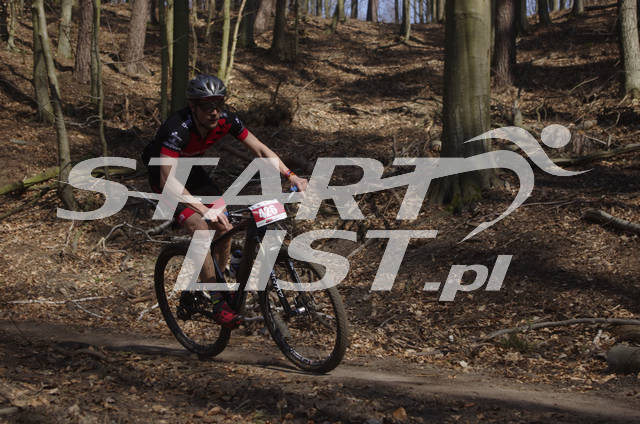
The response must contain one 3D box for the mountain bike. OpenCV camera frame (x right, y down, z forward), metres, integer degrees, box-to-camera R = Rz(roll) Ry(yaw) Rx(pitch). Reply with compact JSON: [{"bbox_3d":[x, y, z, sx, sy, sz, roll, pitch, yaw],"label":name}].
[{"bbox_3d":[-0.476,0.384,6.475,0.720,1.040,1.815,-20,11,-37],"label":"mountain bike"}]

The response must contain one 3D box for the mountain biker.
[{"bbox_3d":[-0.625,-0.053,6.510,0.694,1.428,0.984,-10,5,-36],"label":"mountain biker"}]

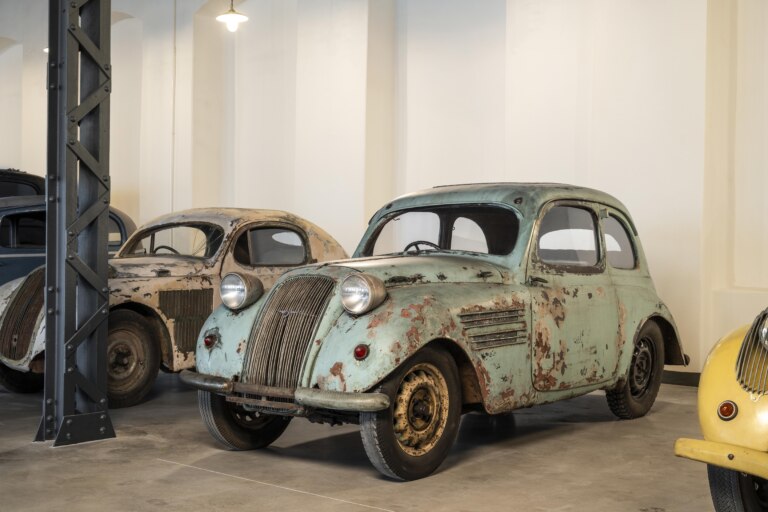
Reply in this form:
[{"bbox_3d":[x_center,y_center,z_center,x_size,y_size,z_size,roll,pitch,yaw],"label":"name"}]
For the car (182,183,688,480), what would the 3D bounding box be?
[{"bbox_3d":[0.607,0.287,6.462,1.421,1.512,3.796,1,0,37],"label":"car"}]

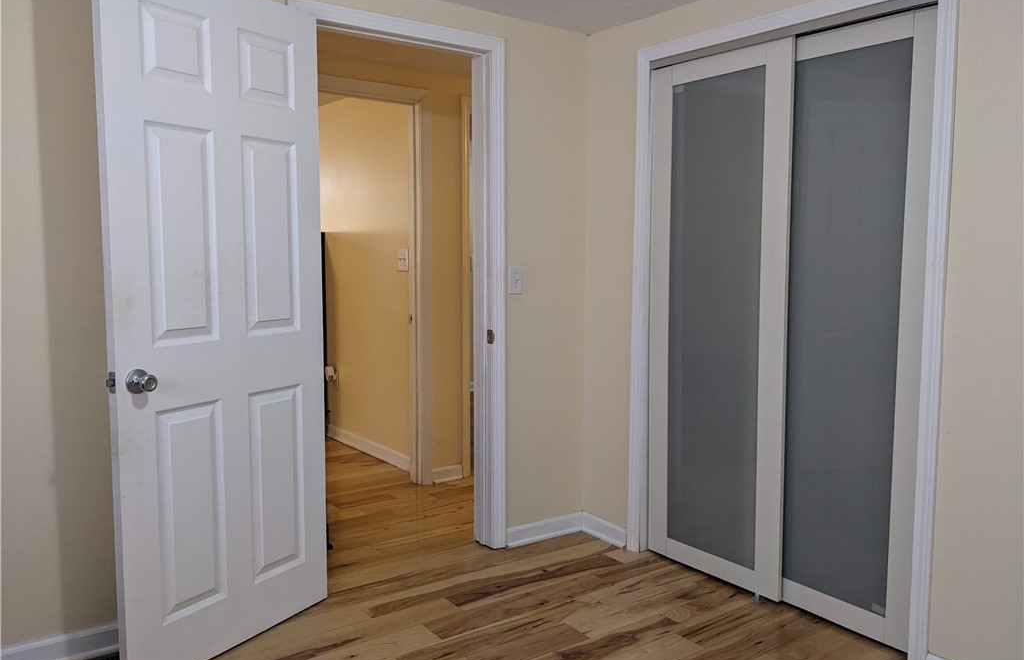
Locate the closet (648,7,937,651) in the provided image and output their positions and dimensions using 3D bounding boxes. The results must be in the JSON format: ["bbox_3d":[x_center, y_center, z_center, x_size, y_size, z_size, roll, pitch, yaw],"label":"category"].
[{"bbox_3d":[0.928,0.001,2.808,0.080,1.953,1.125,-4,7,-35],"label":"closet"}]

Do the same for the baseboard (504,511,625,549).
[{"bbox_3d":[0.240,0.891,3.395,0.415,0.084,0.312,-4,7,-35],"label":"baseboard"}]

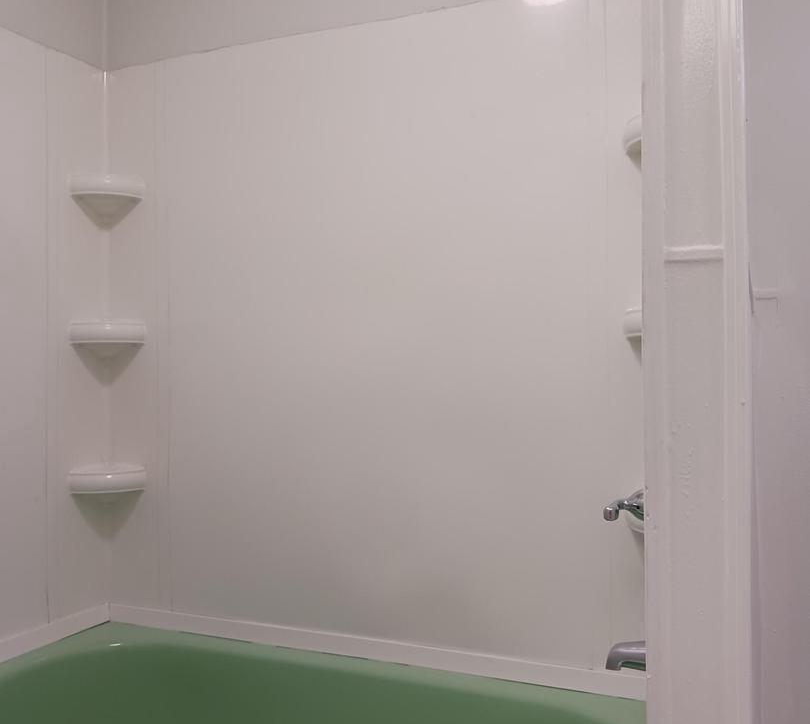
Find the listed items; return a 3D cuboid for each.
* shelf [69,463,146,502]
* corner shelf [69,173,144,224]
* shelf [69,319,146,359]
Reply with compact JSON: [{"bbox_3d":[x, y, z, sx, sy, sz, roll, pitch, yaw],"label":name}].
[{"bbox_3d":[-0.782,0.325,2.221,0.190,0.090,0.132,0,0,-21],"label":"shelf"},{"bbox_3d":[-0.785,-0.442,2.223,0.190,0.090,0.132,0,0,-21],"label":"corner shelf"},{"bbox_3d":[-0.786,-0.054,2.222,0.190,0.090,0.132,0,0,-21],"label":"shelf"}]

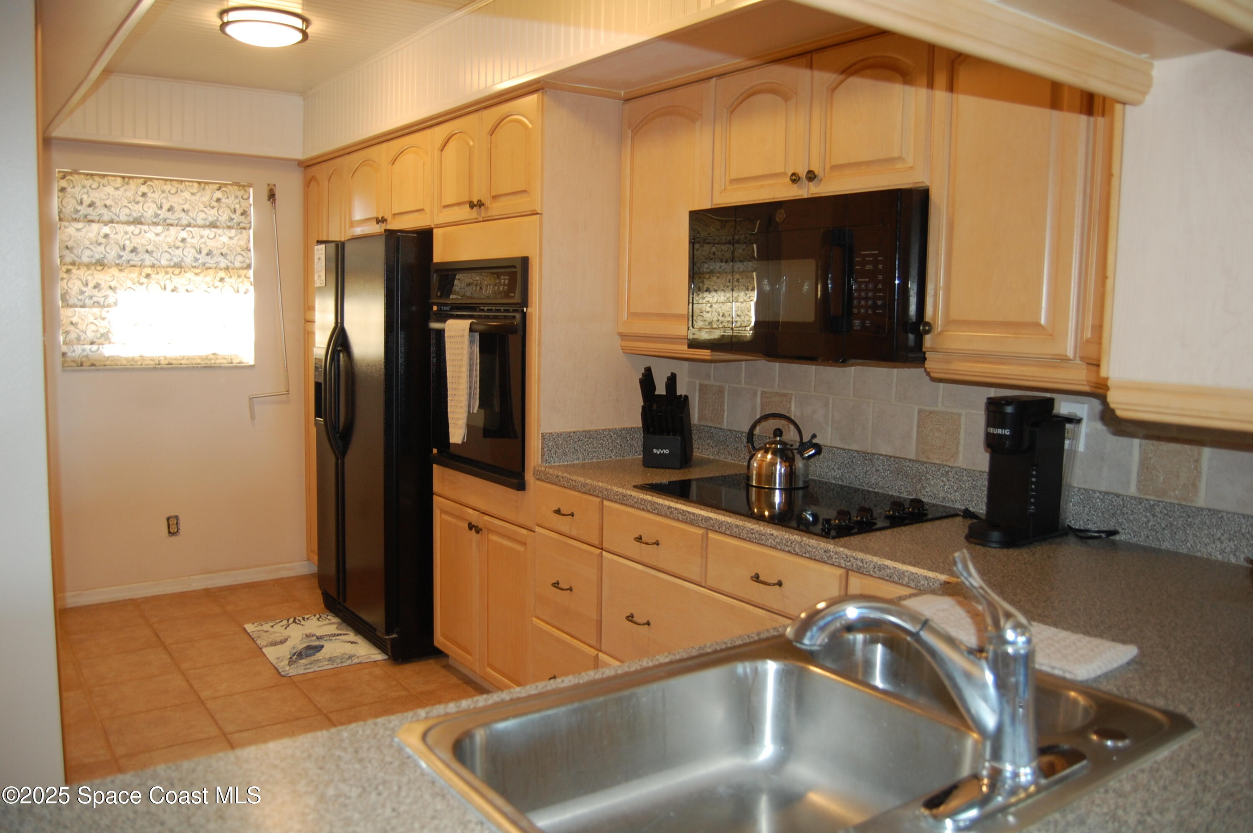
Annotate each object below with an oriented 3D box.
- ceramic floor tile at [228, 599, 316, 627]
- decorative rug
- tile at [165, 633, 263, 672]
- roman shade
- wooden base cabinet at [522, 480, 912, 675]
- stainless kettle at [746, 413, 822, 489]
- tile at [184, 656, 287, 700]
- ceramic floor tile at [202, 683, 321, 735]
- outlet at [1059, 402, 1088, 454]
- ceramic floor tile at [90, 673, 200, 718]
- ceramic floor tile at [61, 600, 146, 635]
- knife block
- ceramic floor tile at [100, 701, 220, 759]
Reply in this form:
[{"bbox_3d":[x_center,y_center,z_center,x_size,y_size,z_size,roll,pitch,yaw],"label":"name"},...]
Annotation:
[{"bbox_3d":[-1.598,0.919,4.289,0.326,0.012,0.326,-3,8,-37],"label":"ceramic floor tile"},{"bbox_3d":[-1.334,0.949,3.976,0.410,0.010,0.680,-3,8,-37],"label":"decorative rug"},{"bbox_3d":[-1.671,0.965,3.843,0.326,0.012,0.326,-3,8,-37],"label":"tile"},{"bbox_3d":[-2.184,-0.671,4.419,0.830,0.885,0.050,-3,8,-37],"label":"roman shade"},{"bbox_3d":[0.400,0.709,2.702,0.620,0.889,1.498,-4,8,-37],"label":"wooden base cabinet"},{"bbox_3d":[0.483,0.096,2.842,0.232,0.216,0.195,3,6,9],"label":"stainless kettle"},{"bbox_3d":[-1.484,0.998,3.591,0.337,0.010,0.324,-3,8,-37],"label":"tile"},{"bbox_3d":[-1.289,1.033,3.329,0.340,0.010,0.334,-3,8,-37],"label":"ceramic floor tile"},{"bbox_3d":[1.079,0.025,2.270,0.008,0.115,0.070,-4,8,-37],"label":"outlet"},{"bbox_3d":[-1.739,1.013,3.389,0.326,0.012,0.326,-3,8,-37],"label":"ceramic floor tile"},{"bbox_3d":[-2.342,0.905,4.198,0.334,0.010,0.360,-3,8,-37],"label":"ceramic floor tile"},{"bbox_3d":[0.136,0.047,3.119,0.125,0.226,0.168,3,6,12],"label":"knife block"},{"bbox_3d":[-1.547,1.044,3.134,0.333,0.010,0.334,-3,8,-37],"label":"ceramic floor tile"}]

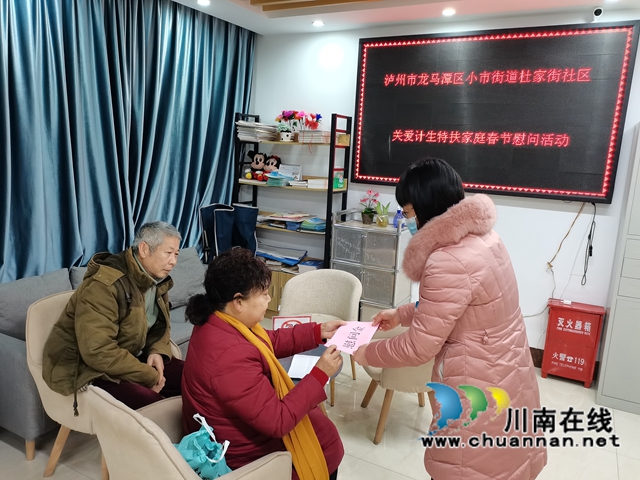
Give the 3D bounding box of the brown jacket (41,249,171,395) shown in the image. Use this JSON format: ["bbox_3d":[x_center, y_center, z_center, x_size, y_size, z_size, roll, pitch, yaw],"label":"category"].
[{"bbox_3d":[-0.910,0.349,2.195,0.590,0.660,0.570,8,13,25],"label":"brown jacket"}]

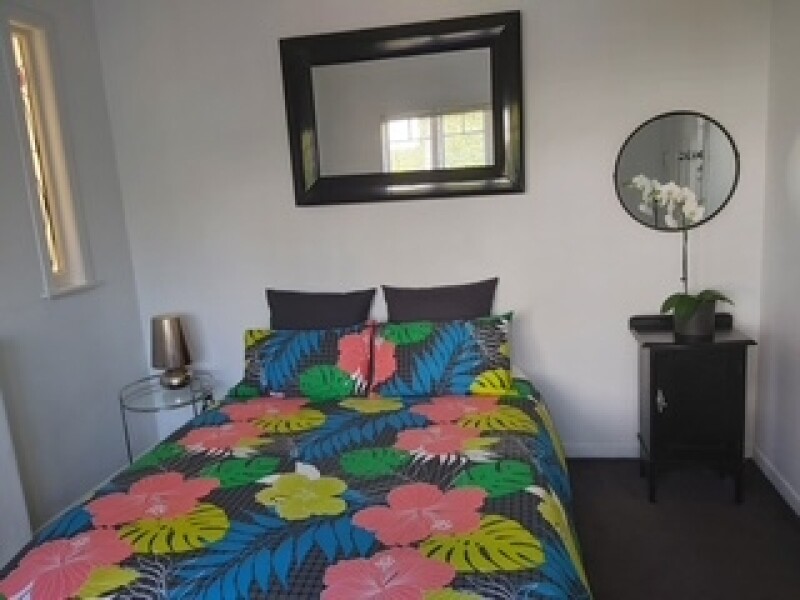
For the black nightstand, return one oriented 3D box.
[{"bbox_3d":[1.315,0.487,2.747,0.455,0.800,0.335,-2,11,11],"label":"black nightstand"}]

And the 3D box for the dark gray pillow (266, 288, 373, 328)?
[{"bbox_3d":[-0.400,0.192,3.141,0.585,0.480,0.150,-2,-5,11],"label":"dark gray pillow"}]

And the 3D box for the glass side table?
[{"bbox_3d":[-1.218,0.711,3.241,0.465,0.525,0.465,-2,11,11],"label":"glass side table"}]

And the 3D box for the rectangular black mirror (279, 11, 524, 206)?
[{"bbox_3d":[0.003,-0.931,3.015,1.200,0.845,0.050,-2,11,11],"label":"rectangular black mirror"}]

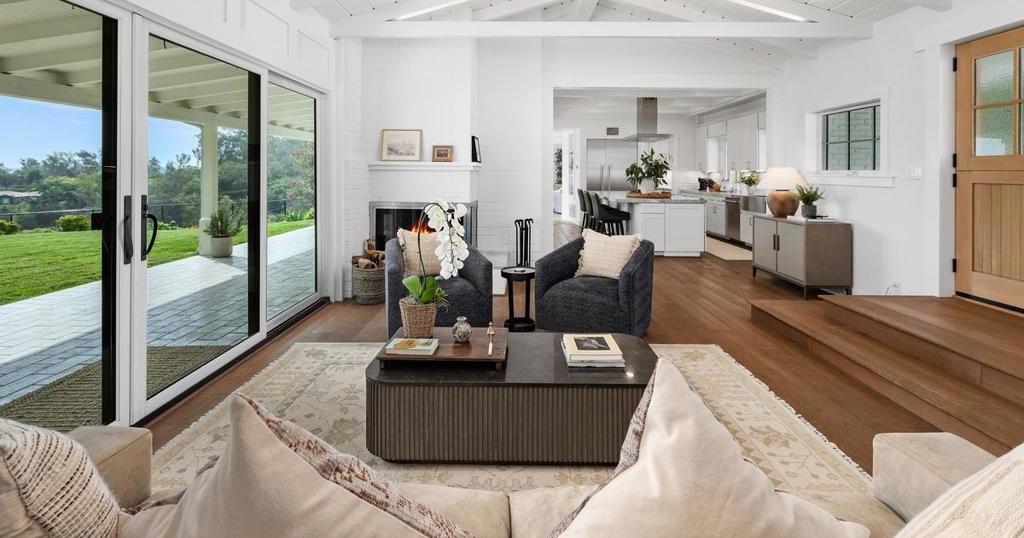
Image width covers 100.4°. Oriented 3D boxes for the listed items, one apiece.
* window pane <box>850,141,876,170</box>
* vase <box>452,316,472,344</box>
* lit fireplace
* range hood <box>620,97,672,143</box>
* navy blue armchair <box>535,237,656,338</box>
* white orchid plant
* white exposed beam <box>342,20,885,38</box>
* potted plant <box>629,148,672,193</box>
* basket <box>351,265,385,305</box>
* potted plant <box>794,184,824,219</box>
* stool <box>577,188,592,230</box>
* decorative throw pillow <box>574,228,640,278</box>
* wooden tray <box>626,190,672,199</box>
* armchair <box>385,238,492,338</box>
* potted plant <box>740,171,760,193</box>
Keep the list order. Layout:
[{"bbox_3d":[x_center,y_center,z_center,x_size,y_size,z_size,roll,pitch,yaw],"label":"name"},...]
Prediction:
[{"bbox_3d":[3.810,-1.235,4.660,0.030,0.325,0.325,0,10,0],"label":"window pane"},{"bbox_3d":[-0.272,0.337,2.340,0.107,0.138,0.107,0,8,0],"label":"vase"},{"bbox_3d":[-1.081,-0.495,5.150,1.180,0.620,0.420,0,8,0],"label":"lit fireplace"},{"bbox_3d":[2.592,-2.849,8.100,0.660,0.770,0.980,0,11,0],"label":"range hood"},{"bbox_3d":[0.792,0.099,4.000,0.840,0.740,0.840,4,8,28],"label":"navy blue armchair"},{"bbox_3d":[-0.448,-0.091,2.500,0.385,0.610,0.260,0,8,0],"label":"white orchid plant"},{"bbox_3d":[0.929,-2.465,4.380,5.500,0.165,0.130,0,8,0],"label":"white exposed beam"},{"bbox_3d":[2.517,-1.790,7.750,0.740,0.780,0.640,0,8,0],"label":"potted plant"},{"bbox_3d":[-1.497,0.152,4.480,0.380,0.360,0.380,0,8,0],"label":"basket"},{"bbox_3d":[3.453,-0.783,4.950,0.300,0.385,0.290,0,8,0],"label":"potted plant"},{"bbox_3d":[1.646,-1.177,9.100,0.560,1.020,0.500,0,8,0],"label":"stool"},{"bbox_3d":[0.900,-0.138,4.060,0.530,0.480,0.180,5,-8,25],"label":"decorative throw pillow"},{"bbox_3d":[2.386,-1.284,7.400,0.730,0.100,0.640,0,11,0],"label":"wooden tray"},{"bbox_3d":[-0.710,0.100,3.970,0.850,0.750,0.800,-3,11,-18],"label":"armchair"},{"bbox_3d":[4.278,-1.552,7.650,0.350,0.430,0.330,0,8,0],"label":"potted plant"}]

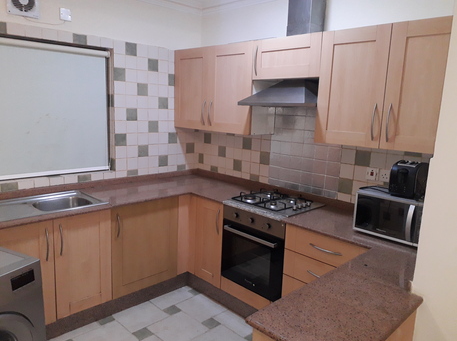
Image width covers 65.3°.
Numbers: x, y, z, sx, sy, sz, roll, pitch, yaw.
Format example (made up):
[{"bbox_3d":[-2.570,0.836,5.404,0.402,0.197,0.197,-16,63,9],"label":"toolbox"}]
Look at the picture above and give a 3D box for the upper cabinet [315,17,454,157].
[{"bbox_3d":[1.036,-0.501,2.202,0.335,0.728,0.893,-8,14,-44],"label":"upper cabinet"}]

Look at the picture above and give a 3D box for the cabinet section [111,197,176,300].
[{"bbox_3d":[-0.841,0.552,3.035,0.610,0.720,0.578,-8,14,-44],"label":"cabinet section"}]

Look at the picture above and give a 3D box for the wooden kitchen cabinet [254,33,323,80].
[{"bbox_3d":[0.516,-0.826,2.683,0.335,0.300,0.602,-8,14,-44],"label":"wooden kitchen cabinet"}]

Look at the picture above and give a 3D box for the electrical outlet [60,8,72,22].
[{"bbox_3d":[-1.232,-1.182,2.706,0.086,0.086,0.018,-8,14,-44],"label":"electrical outlet"}]

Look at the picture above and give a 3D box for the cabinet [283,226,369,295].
[{"bbox_3d":[0.783,0.716,2.421,0.585,0.722,0.590,-8,14,-44],"label":"cabinet"}]

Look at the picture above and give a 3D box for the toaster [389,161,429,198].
[{"bbox_3d":[1.096,0.047,2.065,0.265,0.195,0.165,-6,13,-38],"label":"toaster"}]

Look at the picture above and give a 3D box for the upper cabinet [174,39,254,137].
[{"bbox_3d":[-0.060,-0.735,3.279,0.335,0.737,1.008,-8,14,-44],"label":"upper cabinet"}]

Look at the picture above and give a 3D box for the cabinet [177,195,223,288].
[{"bbox_3d":[-0.007,0.554,3.197,0.585,0.722,0.441,-8,14,-44],"label":"cabinet"}]

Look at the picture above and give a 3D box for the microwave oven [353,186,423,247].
[{"bbox_3d":[1.038,0.262,2.111,0.340,0.250,0.443,-7,14,-43],"label":"microwave oven"}]

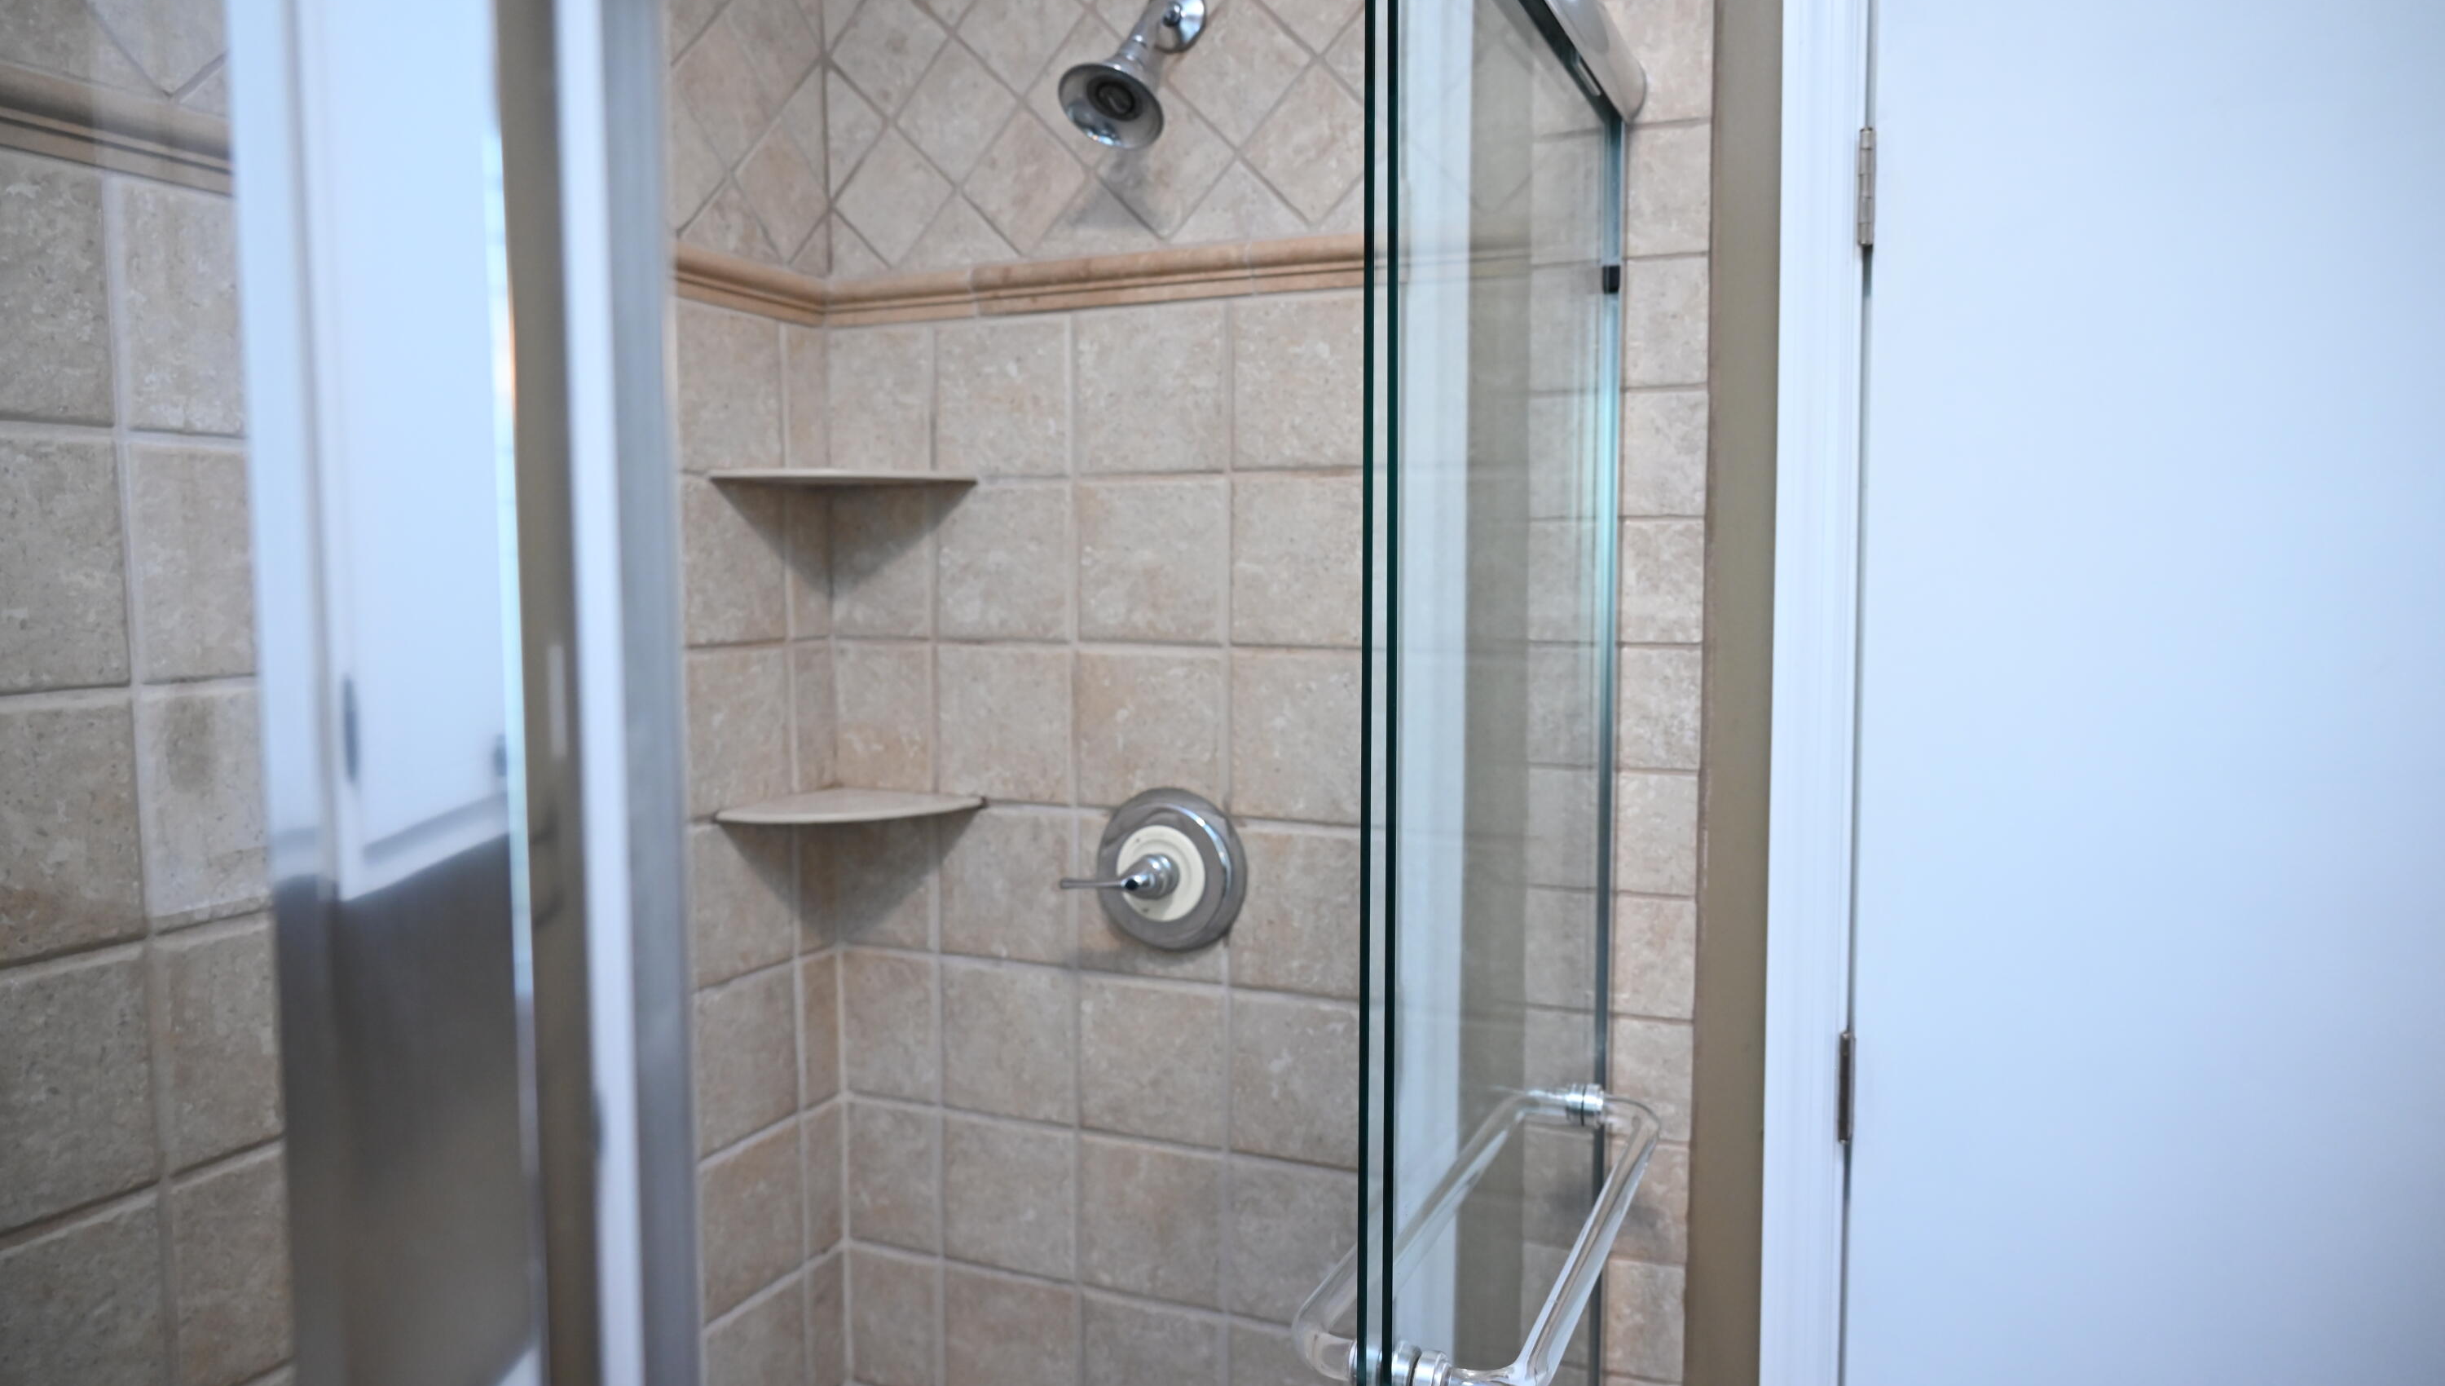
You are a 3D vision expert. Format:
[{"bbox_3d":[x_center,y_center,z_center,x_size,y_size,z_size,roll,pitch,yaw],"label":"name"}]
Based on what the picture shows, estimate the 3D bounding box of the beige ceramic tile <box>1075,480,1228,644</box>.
[{"bbox_3d":[-0.066,-0.123,1.513,0.150,0.150,0.010,2,5,23],"label":"beige ceramic tile"}]

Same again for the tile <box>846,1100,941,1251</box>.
[{"bbox_3d":[-0.341,0.500,1.695,0.112,0.153,0.010,2,5,23],"label":"tile"}]

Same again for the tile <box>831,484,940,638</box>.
[{"bbox_3d":[-0.340,-0.134,1.640,0.112,0.153,0.010,2,5,23],"label":"tile"}]

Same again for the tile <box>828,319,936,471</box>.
[{"bbox_3d":[-0.338,-0.286,1.617,0.113,0.146,0.010,2,5,23],"label":"tile"}]

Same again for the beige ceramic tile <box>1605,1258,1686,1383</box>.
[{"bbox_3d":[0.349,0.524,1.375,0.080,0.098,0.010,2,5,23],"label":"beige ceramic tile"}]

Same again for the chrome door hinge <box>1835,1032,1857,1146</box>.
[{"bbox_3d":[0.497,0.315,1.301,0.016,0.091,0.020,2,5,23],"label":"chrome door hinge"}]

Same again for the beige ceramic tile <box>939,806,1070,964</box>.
[{"bbox_3d":[-0.209,0.184,1.586,0.149,0.149,0.010,2,5,23],"label":"beige ceramic tile"}]

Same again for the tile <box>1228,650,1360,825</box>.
[{"bbox_3d":[0.079,0.041,1.476,0.153,0.153,0.010,2,5,23],"label":"tile"}]

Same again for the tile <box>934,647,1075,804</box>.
[{"bbox_3d":[-0.209,0.029,1.573,0.149,0.149,0.010,2,5,23],"label":"tile"}]

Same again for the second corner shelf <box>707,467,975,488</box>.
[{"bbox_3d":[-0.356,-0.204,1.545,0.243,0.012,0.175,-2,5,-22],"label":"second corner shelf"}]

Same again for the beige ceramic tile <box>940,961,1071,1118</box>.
[{"bbox_3d":[-0.209,0.340,1.598,0.149,0.149,0.010,2,5,23],"label":"beige ceramic tile"}]

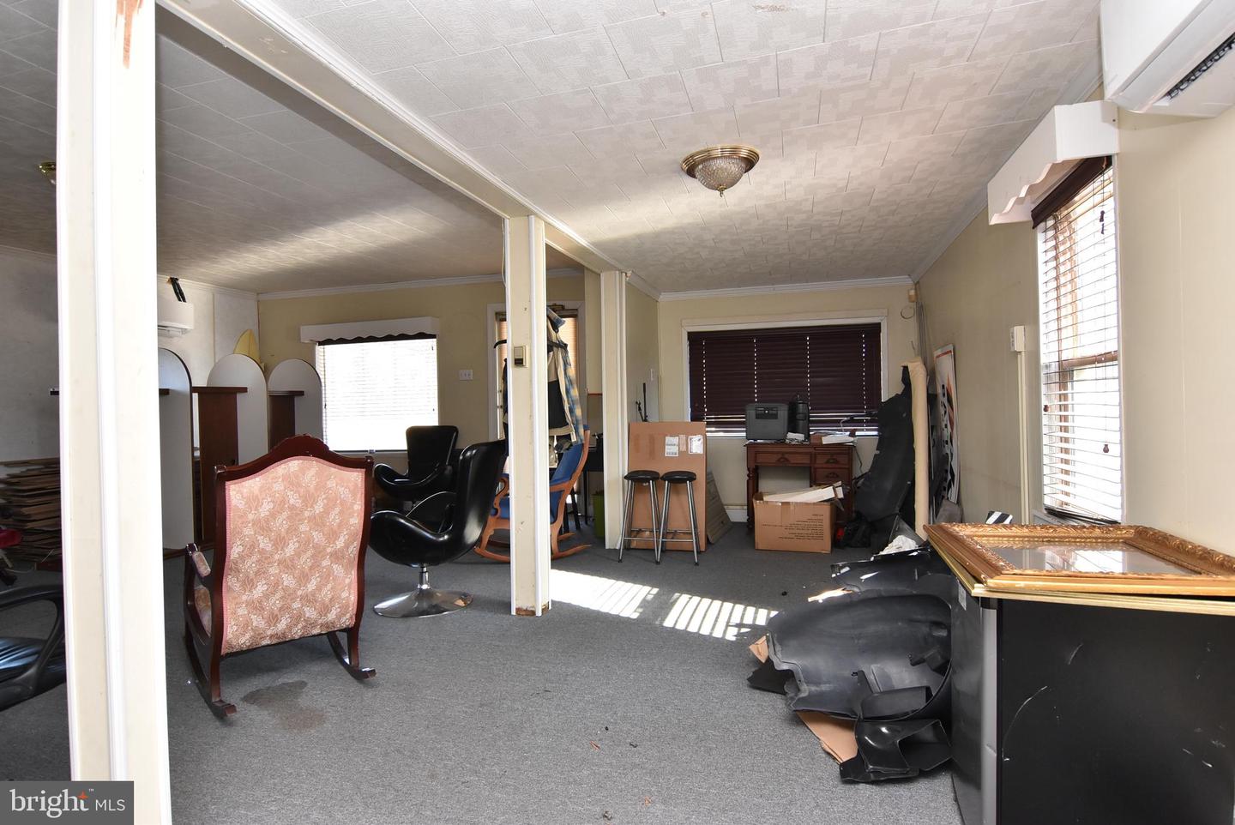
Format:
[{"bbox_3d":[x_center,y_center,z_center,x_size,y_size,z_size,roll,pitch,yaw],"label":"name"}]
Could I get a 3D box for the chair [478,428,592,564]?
[{"bbox_3d":[-0.680,0.595,4.780,0.850,0.970,0.600,-2,0,-13],"label":"chair"}]

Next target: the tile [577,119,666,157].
[{"bbox_3d":[0.018,-1.125,2.539,0.305,0.015,0.305,-2,0,16],"label":"tile"}]

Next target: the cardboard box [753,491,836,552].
[{"bbox_3d":[1.380,0.844,4.786,0.540,0.370,0.420,-2,0,21],"label":"cardboard box"}]

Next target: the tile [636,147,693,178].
[{"bbox_3d":[0.264,-1.136,2.782,0.305,0.015,0.305,-2,0,16],"label":"tile"}]

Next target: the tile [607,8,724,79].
[{"bbox_3d":[0.149,-1.122,1.872,0.305,0.020,0.305,-2,1,15],"label":"tile"}]

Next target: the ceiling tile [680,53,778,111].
[{"bbox_3d":[0.393,-1.138,2.126,0.305,0.020,0.305,-2,1,16],"label":"ceiling tile"}]

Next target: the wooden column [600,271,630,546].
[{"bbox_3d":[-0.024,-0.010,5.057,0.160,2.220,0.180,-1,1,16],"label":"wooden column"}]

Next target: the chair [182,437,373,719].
[{"bbox_3d":[-1.573,0.645,2.858,0.590,1.070,0.780,-3,1,-40],"label":"chair"}]

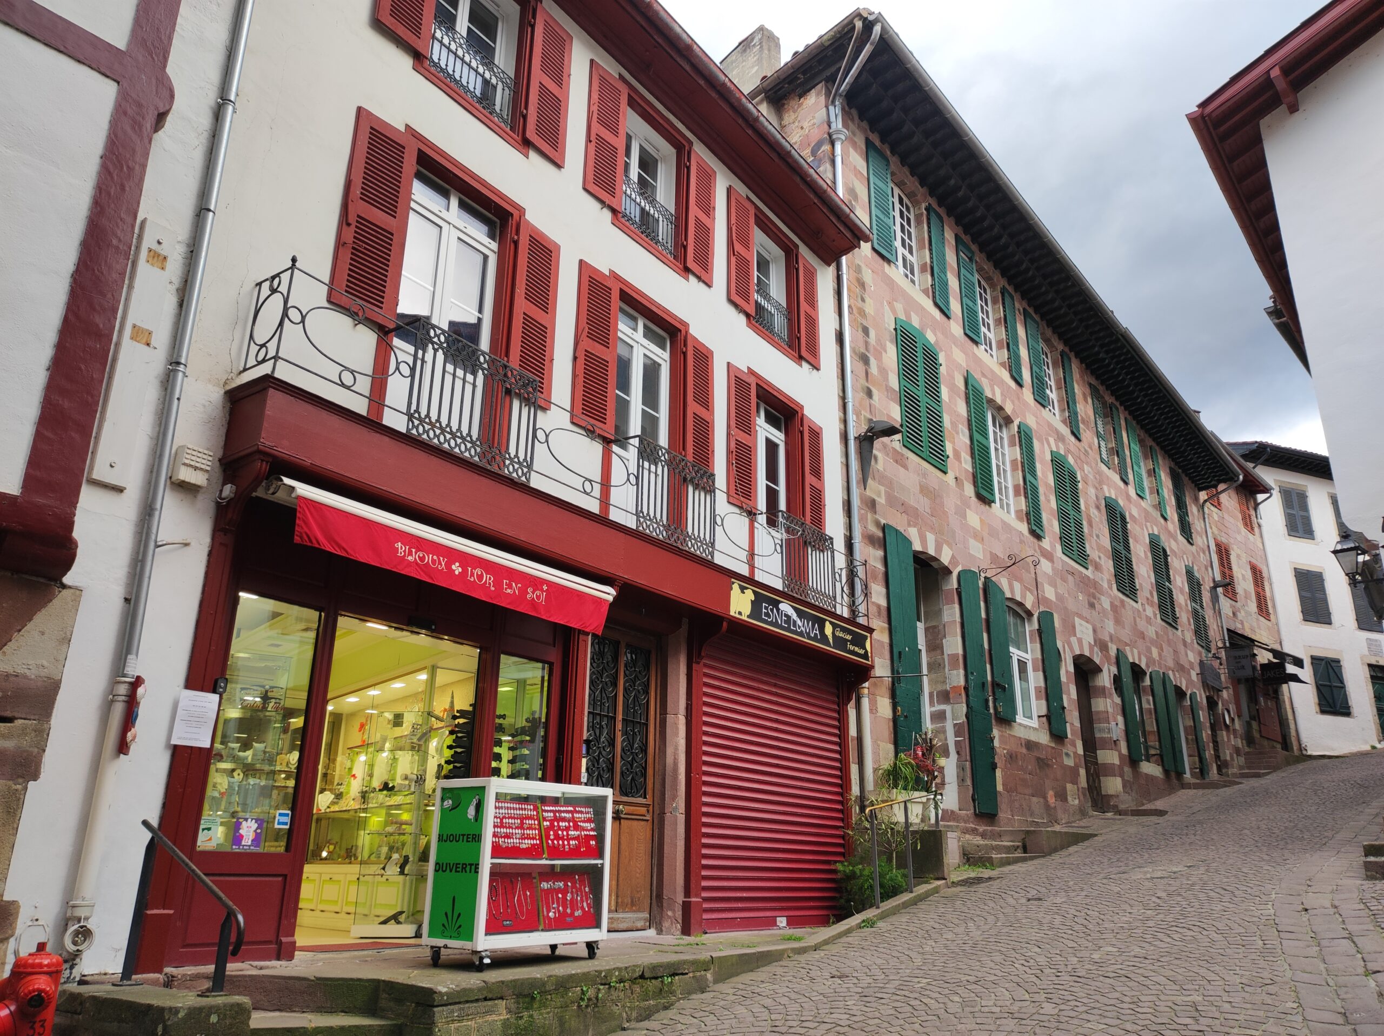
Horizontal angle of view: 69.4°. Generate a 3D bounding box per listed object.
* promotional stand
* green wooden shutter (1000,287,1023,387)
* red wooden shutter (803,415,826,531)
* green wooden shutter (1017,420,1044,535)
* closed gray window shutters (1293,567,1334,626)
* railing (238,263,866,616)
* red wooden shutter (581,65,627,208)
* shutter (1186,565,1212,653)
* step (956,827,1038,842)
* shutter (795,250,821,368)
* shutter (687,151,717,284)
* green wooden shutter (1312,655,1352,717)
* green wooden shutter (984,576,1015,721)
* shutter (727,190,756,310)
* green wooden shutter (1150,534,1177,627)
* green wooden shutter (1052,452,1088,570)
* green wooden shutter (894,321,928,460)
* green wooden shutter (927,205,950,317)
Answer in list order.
[{"bbox_3d":[-0.987,2.079,5.848,0.450,0.985,0.996,-14,-25,35],"label":"promotional stand"},{"bbox_3d":[6.365,-3.606,19.748,0.050,2.030,0.720,-12,-23,32],"label":"green wooden shutter"},{"bbox_3d":[1.620,-0.450,13.018,0.055,1.770,0.550,-14,-24,34],"label":"red wooden shutter"},{"bbox_3d":[5.937,-0.690,17.440,0.050,2.062,0.645,-15,-25,37],"label":"green wooden shutter"},{"bbox_3d":[21.548,2.722,34.632,1.350,1.898,0.100,8,-21,-20],"label":"closed gray window shutters"},{"bbox_3d":[-0.365,-0.150,9.265,0.406,0.891,7.848,-14,-24,34],"label":"railing"},{"bbox_3d":[-0.859,-3.851,10.065,0.050,1.575,0.528,-16,-26,38],"label":"red wooden shutter"},{"bbox_3d":[12.984,2.339,25.621,0.050,2.070,1.346,-15,-25,37],"label":"shutter"},{"bbox_3d":[4.268,4.405,13.908,1.200,0.180,0.400,-5,-20,17],"label":"step"},{"bbox_3d":[1.547,-2.773,13.193,0.050,1.570,0.500,-13,-23,34],"label":"shutter"},{"bbox_3d":[0.128,-3.627,11.989,0.055,1.680,0.555,-14,-24,34],"label":"shutter"},{"bbox_3d":[22.052,5.779,34.456,1.392,1.960,0.060,8,-21,-19],"label":"green wooden shutter"},{"bbox_3d":[4.886,2.071,15.794,0.060,2.208,0.727,-15,-25,37],"label":"green wooden shutter"},{"bbox_3d":[0.630,-3.390,12.623,0.055,1.680,0.540,-14,-24,34],"label":"shutter"},{"bbox_3d":[12.491,1.636,26.477,0.060,2.510,1.470,-15,-25,37],"label":"green wooden shutter"},{"bbox_3d":[7.194,-0.154,19.010,0.050,2.075,1.338,-15,-25,37],"label":"green wooden shutter"},{"bbox_3d":[3.138,-1.918,14.385,0.050,2.193,0.661,-15,-25,37],"label":"green wooden shutter"},{"bbox_3d":[4.322,-4.485,17.379,0.050,2.060,0.730,-12,-23,32],"label":"green wooden shutter"}]

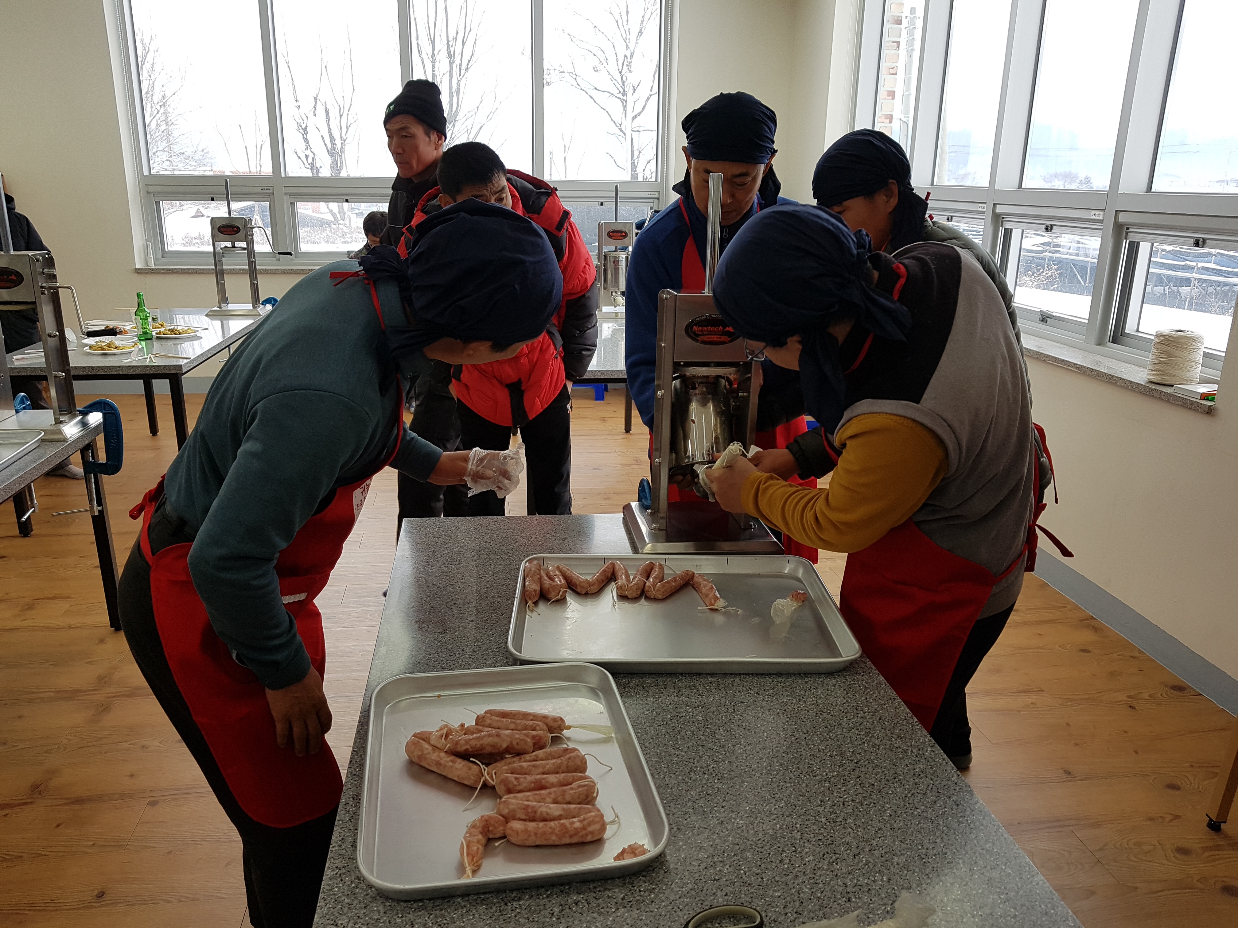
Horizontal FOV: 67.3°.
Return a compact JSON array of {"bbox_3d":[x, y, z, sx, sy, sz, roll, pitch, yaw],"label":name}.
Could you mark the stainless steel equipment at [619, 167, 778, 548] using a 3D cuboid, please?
[{"bbox_3d":[0.189,-0.214,2.015,0.315,0.785,0.230,0,17,-4],"label":"stainless steel equipment"}]

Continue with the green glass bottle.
[{"bbox_3d":[-2.263,-0.702,4.403,0.070,0.222,0.070,-1,17,-8],"label":"green glass bottle"}]

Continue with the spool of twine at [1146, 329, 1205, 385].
[{"bbox_3d":[1.941,-0.373,3.230,0.182,0.165,0.182,1,17,0],"label":"spool of twine"}]

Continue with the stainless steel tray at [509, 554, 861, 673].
[{"bbox_3d":[0.102,0.269,1.715,0.588,0.032,0.447,1,17,-2],"label":"stainless steel tray"}]

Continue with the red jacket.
[{"bbox_3d":[-0.331,-0.440,2.595,0.570,0.730,0.420,-3,17,-13],"label":"red jacket"}]

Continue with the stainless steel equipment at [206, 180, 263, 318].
[{"bbox_3d":[-2.155,-1.203,5.191,0.305,0.723,0.230,-1,17,-8],"label":"stainless steel equipment"}]

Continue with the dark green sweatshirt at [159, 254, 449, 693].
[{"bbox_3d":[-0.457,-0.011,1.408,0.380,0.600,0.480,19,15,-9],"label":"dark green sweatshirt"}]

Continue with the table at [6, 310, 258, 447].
[{"bbox_3d":[-2.331,-0.306,4.718,0.819,0.722,1.747,-1,17,-8],"label":"table"}]

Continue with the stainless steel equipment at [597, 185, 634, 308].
[{"bbox_3d":[0.017,-1.227,5.404,0.305,0.731,0.230,-1,17,-8],"label":"stainless steel equipment"}]

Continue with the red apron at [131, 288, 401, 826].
[{"bbox_3d":[-0.518,0.151,1.438,0.350,0.860,0.410,12,16,-7],"label":"red apron"}]

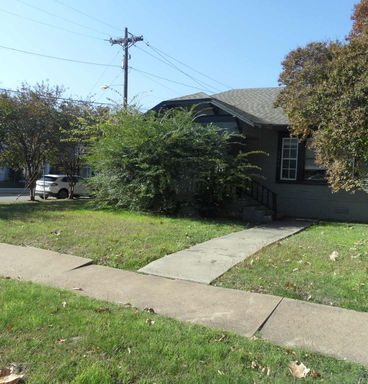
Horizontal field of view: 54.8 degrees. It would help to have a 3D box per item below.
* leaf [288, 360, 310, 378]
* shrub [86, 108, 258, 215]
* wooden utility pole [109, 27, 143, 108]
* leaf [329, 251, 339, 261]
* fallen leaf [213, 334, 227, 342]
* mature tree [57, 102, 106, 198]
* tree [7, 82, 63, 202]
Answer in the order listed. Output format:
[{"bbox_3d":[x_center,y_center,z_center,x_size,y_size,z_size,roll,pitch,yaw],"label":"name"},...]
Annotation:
[{"bbox_3d":[0.914,1.401,2.808,0.165,0.065,0.150,3,3,19],"label":"leaf"},{"bbox_3d":[-0.459,-1.144,14.644,6.100,3.950,2.800,3,3,25],"label":"shrub"},{"bbox_3d":[-4.308,-5.803,26.116,2.500,12.253,0.500,3,3,25],"label":"wooden utility pole"},{"bbox_3d":[2.868,1.217,6.809,0.170,0.130,0.100,3,3,23],"label":"leaf"},{"bbox_3d":[0.333,1.373,3.328,0.125,0.035,0.090,2,3,7],"label":"fallen leaf"},{"bbox_3d":[-6.040,-2.330,20.715,3.000,5.579,3.000,3,3,25],"label":"mature tree"},{"bbox_3d":[-7.998,-2.607,18.991,3.200,6.199,3.200,3,3,25],"label":"tree"}]

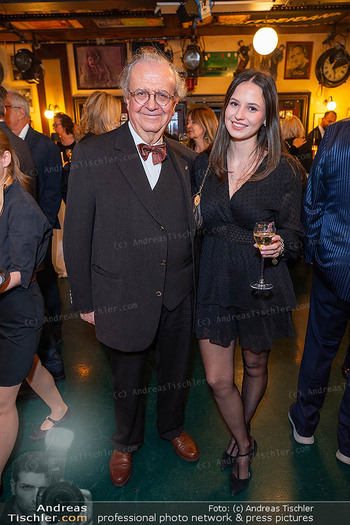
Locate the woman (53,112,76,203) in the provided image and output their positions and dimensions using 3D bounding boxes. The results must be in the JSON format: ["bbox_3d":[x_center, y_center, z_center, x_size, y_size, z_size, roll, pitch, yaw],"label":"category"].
[{"bbox_3d":[-1.199,-0.698,3.869,0.360,1.700,0.480,-14,22,-33],"label":"woman"}]

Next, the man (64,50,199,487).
[{"bbox_3d":[-0.157,0.111,1.501,0.580,1.775,0.420,-7,19,-16],"label":"man"}]

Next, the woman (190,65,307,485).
[{"bbox_3d":[0.287,0.159,1.446,0.480,1.700,0.390,3,19,13],"label":"woman"}]

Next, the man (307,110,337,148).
[{"bbox_3d":[1.836,-0.936,4.447,0.550,1.770,0.380,-14,22,-33],"label":"man"}]

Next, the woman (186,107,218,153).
[{"bbox_3d":[0.242,-0.310,2.796,0.380,1.700,0.480,-15,23,-36],"label":"woman"}]

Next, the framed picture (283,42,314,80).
[{"bbox_3d":[1.602,-2.599,4.511,0.335,0.445,0.025,-2,21,0],"label":"framed picture"}]

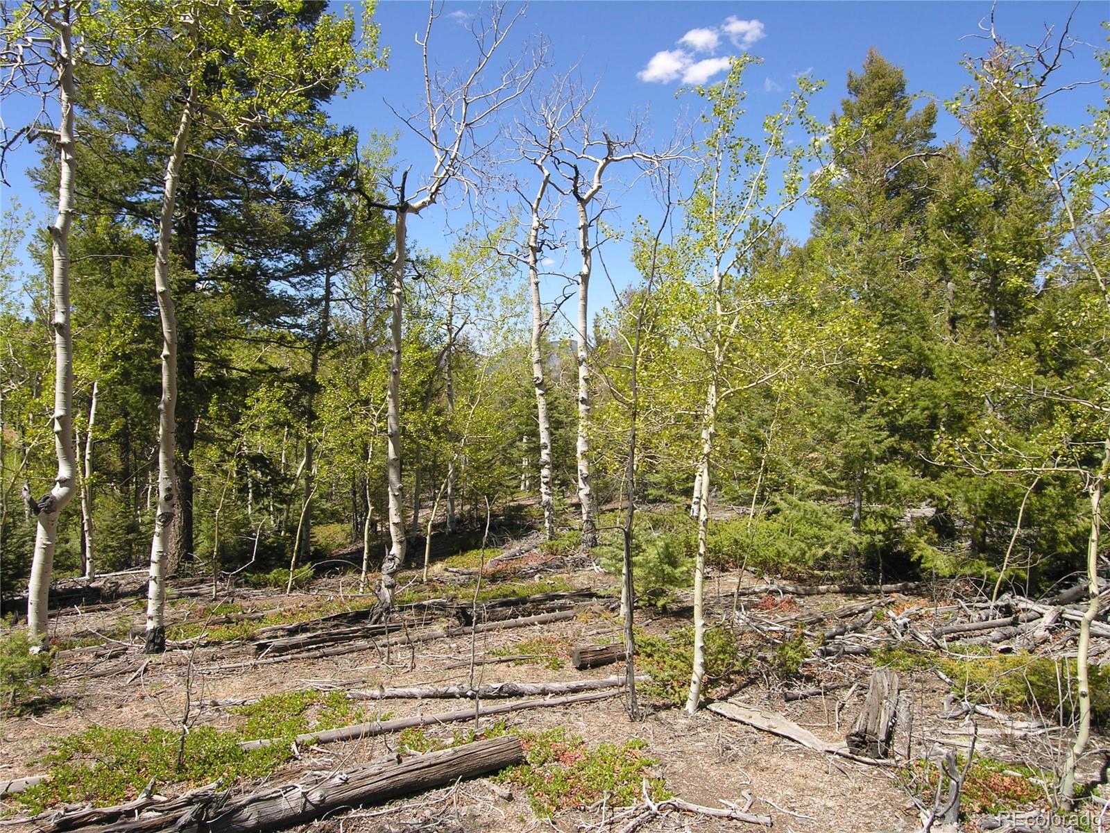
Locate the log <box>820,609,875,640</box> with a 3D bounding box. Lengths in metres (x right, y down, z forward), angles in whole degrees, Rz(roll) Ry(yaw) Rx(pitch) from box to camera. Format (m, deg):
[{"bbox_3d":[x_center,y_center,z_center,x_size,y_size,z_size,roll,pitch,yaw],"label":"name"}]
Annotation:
[{"bbox_3d":[2.437,1.712,6.391,0.075,0.075,0.989,0,0,42],"label":"log"}]

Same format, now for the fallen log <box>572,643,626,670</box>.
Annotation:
[{"bbox_3d":[0.322,1.683,5.488,0.402,0.135,0.135,0,0,-30],"label":"fallen log"}]

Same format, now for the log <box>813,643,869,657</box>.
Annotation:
[{"bbox_3d":[2.097,1.710,5.665,0.424,0.080,0.080,0,0,-6],"label":"log"}]

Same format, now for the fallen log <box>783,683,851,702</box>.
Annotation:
[{"bbox_3d":[1.638,1.720,4.837,0.496,0.060,0.060,0,0,-21],"label":"fallen log"}]

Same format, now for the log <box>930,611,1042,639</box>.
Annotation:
[{"bbox_3d":[3.576,1.708,6.380,1.348,0.085,0.085,0,0,-26],"label":"log"}]

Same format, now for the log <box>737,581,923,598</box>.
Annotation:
[{"bbox_3d":[2.727,1.695,7.650,1.901,0.110,0.130,0,0,-5],"label":"log"}]

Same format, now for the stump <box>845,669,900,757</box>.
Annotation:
[{"bbox_3d":[1.672,1.535,4.050,0.250,0.430,0.200,0,0,0],"label":"stump"}]

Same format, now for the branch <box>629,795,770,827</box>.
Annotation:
[{"bbox_3d":[0.630,1.710,3.380,0.630,0.080,0.160,0,0,0],"label":"branch"}]

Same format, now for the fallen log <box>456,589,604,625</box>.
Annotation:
[{"bbox_3d":[-0.210,1.665,6.839,1.394,0.170,0.180,0,0,-28],"label":"fallen log"}]

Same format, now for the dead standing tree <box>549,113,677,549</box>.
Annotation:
[{"bbox_3d":[0.780,-1.138,10.302,1.680,5.776,1.300,0,0,0],"label":"dead standing tree"}]

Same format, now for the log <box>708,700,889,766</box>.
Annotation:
[{"bbox_3d":[1.275,1.710,4.150,0.240,0.080,1.040,0,0,-38],"label":"log"}]

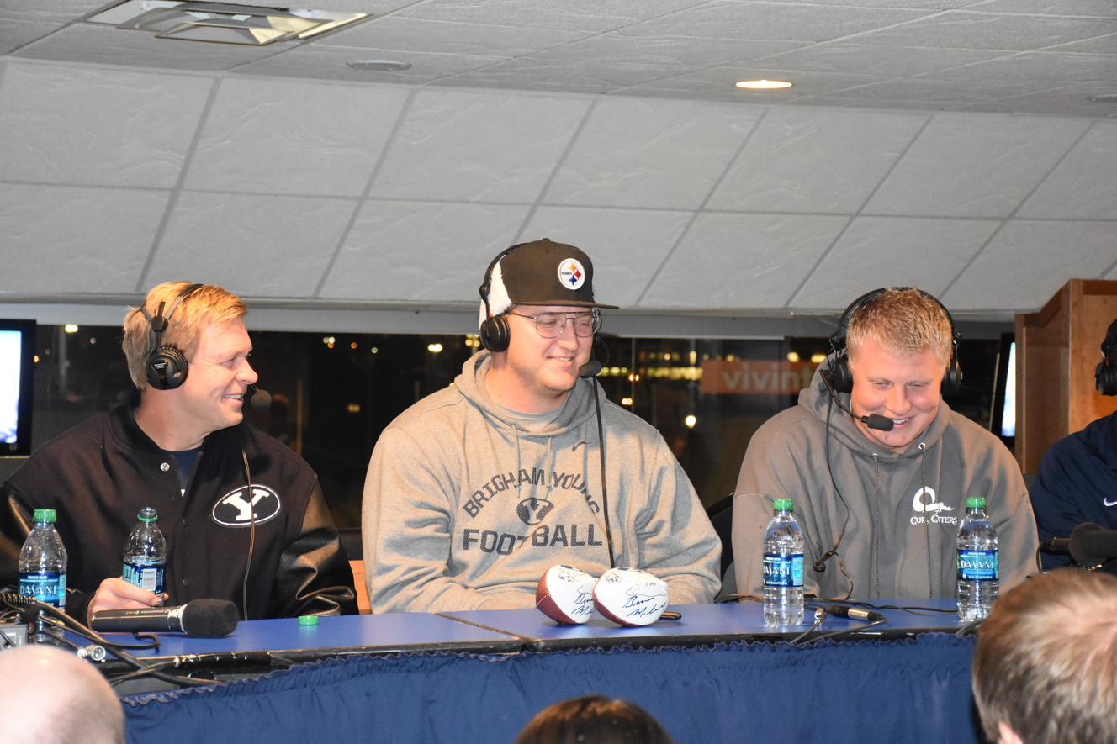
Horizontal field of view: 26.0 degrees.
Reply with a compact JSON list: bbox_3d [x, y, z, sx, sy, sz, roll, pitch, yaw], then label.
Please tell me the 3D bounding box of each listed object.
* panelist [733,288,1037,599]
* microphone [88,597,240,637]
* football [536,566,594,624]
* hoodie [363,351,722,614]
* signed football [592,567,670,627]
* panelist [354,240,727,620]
[{"bbox_3d":[0.605,0.500,4.310,0.550,1.310,0.760,0,-1,-7],"label":"panelist"},{"bbox_3d":[-0.600,0.373,3.690,0.243,0.058,0.058,-1,-1,27],"label":"microphone"},{"bbox_3d":[0.012,0.362,3.925,0.098,0.097,0.155,-1,-1,21],"label":"football"},{"bbox_3d":[-0.031,0.305,4.400,0.640,0.690,0.440,0,-1,-2],"label":"hoodie"},{"bbox_3d":[0.116,0.362,3.880,0.155,0.097,0.098,0,-1,-42],"label":"signed football"},{"bbox_3d":[-0.030,0.456,4.240,0.640,1.390,0.760,0,-1,-2],"label":"panelist"}]

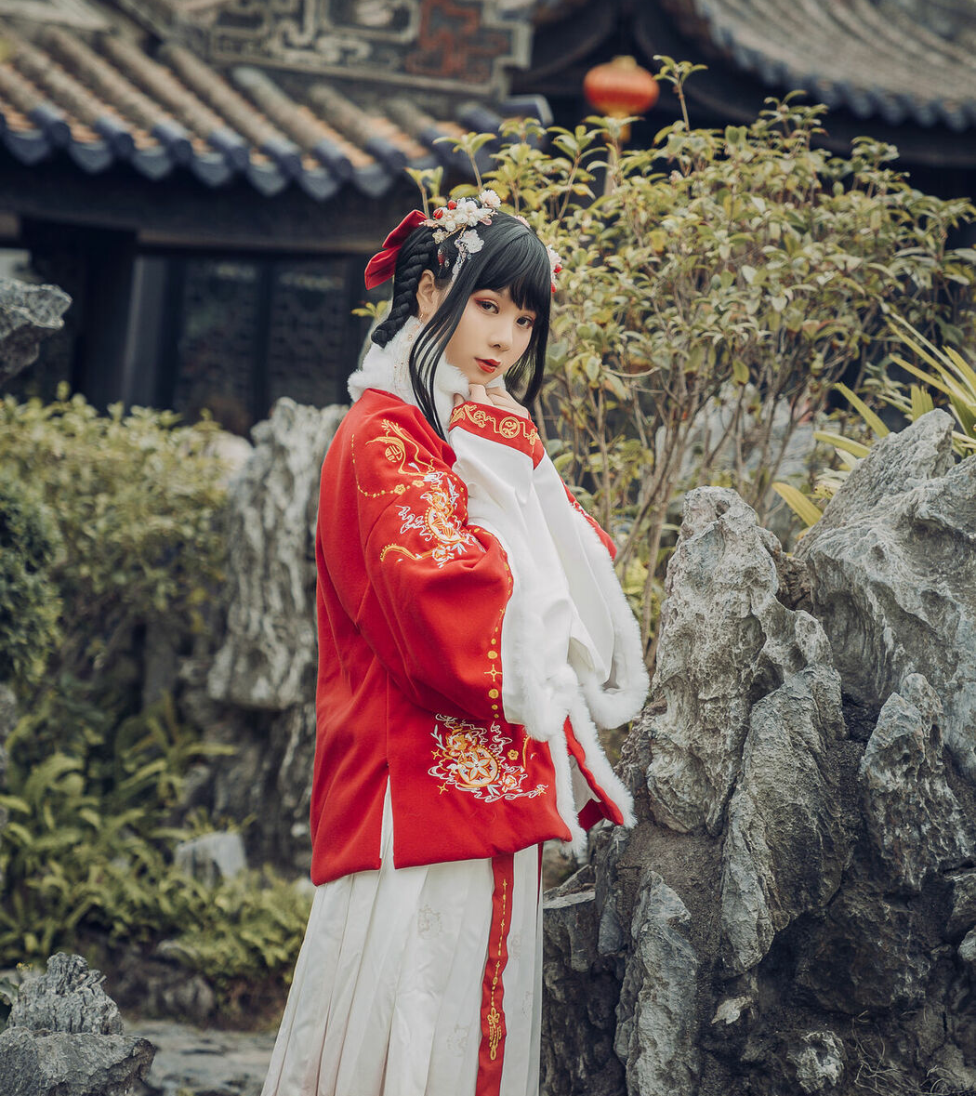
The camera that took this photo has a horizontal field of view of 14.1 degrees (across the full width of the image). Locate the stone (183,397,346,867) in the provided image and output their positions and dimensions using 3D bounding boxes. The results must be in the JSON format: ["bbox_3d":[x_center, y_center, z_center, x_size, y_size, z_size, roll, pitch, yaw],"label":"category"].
[{"bbox_3d":[-0.470,0.202,9.000,0.430,1.100,0.380,4,3,-3],"label":"stone"}]

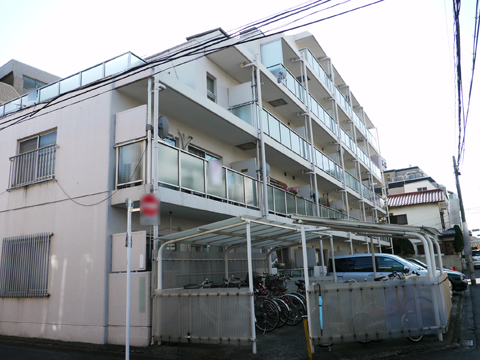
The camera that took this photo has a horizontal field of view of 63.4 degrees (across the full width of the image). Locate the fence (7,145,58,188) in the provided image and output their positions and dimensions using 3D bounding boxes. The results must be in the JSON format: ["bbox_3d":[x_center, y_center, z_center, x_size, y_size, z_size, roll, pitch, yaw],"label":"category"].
[{"bbox_3d":[-5.552,-0.304,10.414,2.100,0.950,0.180,-10,-15,29],"label":"fence"}]

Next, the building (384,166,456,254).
[{"bbox_3d":[16.086,4.194,36.217,7.000,9.400,8.500,-10,-15,29],"label":"building"}]

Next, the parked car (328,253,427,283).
[{"bbox_3d":[5.311,3.640,14.516,4.400,1.720,1.740,-10,-15,29],"label":"parked car"}]

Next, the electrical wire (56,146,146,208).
[{"bbox_3d":[-3.364,0.042,9.100,3.120,1.120,0.120,-10,-15,29],"label":"electrical wire"}]

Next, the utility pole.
[{"bbox_3d":[12.573,2.157,21.857,0.320,7.250,0.320,-8,-14,29],"label":"utility pole"}]

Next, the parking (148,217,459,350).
[{"bbox_3d":[1.870,2.292,9.217,5.250,2.280,6.600,-10,-15,29],"label":"parking"}]

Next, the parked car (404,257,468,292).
[{"bbox_3d":[7.117,4.073,16.133,3.900,1.450,1.660,-10,-15,29],"label":"parked car"}]

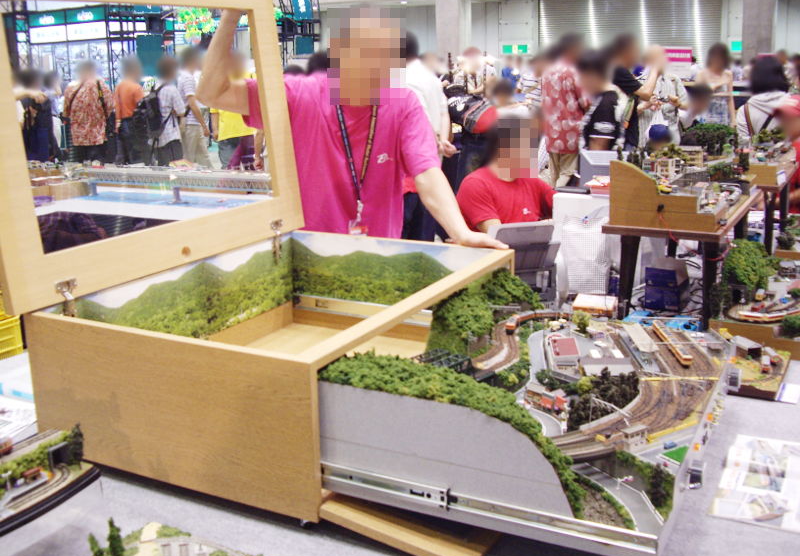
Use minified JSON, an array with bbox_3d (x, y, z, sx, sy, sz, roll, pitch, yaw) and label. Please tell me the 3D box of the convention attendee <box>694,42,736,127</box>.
[{"bbox_3d":[3.102,-1.509,8.692,0.430,1.569,0.320,1,14,9],"label":"convention attendee"}]

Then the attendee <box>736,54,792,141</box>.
[{"bbox_3d":[2.429,-0.729,5.879,0.450,1.463,0.340,1,14,11],"label":"attendee"}]

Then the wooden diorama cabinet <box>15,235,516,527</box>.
[{"bbox_3d":[-0.217,0.136,1.920,0.645,0.275,0.913,6,15,26],"label":"wooden diorama cabinet"}]

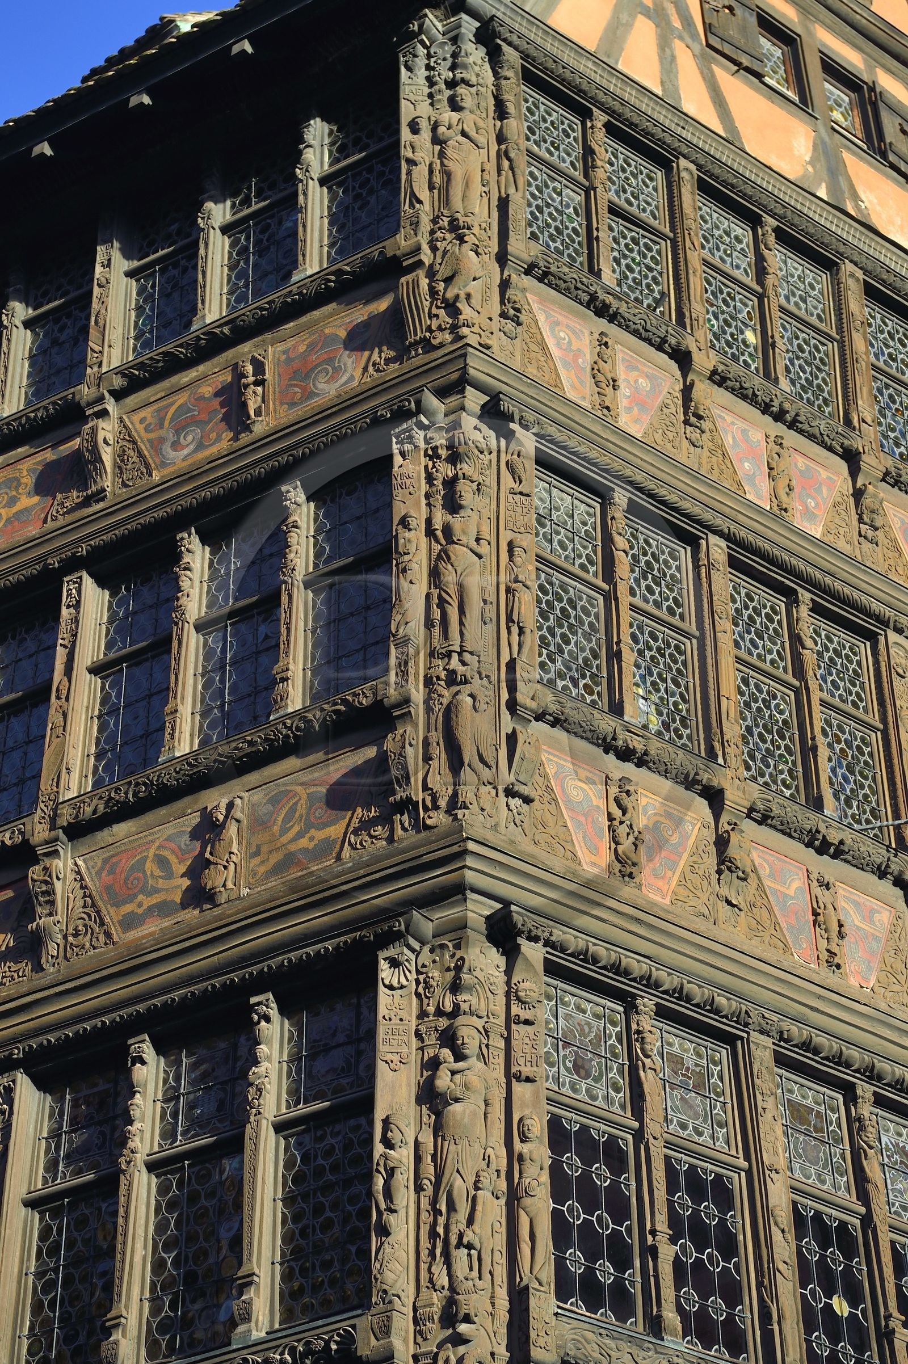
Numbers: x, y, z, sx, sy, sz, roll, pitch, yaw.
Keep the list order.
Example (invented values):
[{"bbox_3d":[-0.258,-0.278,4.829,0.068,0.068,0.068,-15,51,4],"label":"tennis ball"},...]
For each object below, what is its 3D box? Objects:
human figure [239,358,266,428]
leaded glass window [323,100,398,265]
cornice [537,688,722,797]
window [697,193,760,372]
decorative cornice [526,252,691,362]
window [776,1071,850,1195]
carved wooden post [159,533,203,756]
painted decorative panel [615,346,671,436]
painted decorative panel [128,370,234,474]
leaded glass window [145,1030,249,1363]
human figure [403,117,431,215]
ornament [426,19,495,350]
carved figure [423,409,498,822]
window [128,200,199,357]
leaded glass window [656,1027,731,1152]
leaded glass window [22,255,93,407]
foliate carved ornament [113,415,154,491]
[{"bbox_3d":[-1.055,-1.559,14.342,0.144,0.525,0.110,-21,-41,26],"label":"human figure"},{"bbox_3d":[-0.498,-2.837,15.008,0.589,1.218,0.080,-21,-41,26],"label":"leaded glass window"},{"bbox_3d":[0.897,0.330,13.342,1.277,0.176,0.175,25,-44,-30],"label":"cornice"},{"bbox_3d":[1.628,-2.391,15.852,0.500,1.260,0.080,25,-44,-30],"label":"window"},{"bbox_3d":[0.880,-2.088,15.224,1.170,0.180,0.160,25,-43,-31],"label":"decorative cornice"},{"bbox_3d":[1.739,2.224,13.081,0.560,0.560,0.080,25,-43,-31],"label":"window"},{"bbox_3d":[-1.369,-0.176,13.529,0.130,1.430,0.140,-21,-41,25],"label":"carved wooden post"},{"bbox_3d":[1.039,-1.532,14.526,0.445,0.589,0.050,25,-43,-31],"label":"painted decorative panel"},{"bbox_3d":[-1.595,-1.458,15.226,0.815,0.622,0.040,-21,-41,25],"label":"painted decorative panel"},{"bbox_3d":[-1.166,2.355,12.275,0.550,1.600,0.080,-21,-41,26],"label":"leaded glass window"},{"bbox_3d":[-0.179,-2.819,14.524,0.183,0.731,0.100,-21,-41,26],"label":"human figure"},{"bbox_3d":[0.044,-2.823,15.036,0.381,2.678,0.240,1,-37,-3],"label":"ornament"},{"bbox_3d":[0.028,-0.293,12.540,0.420,2.380,0.220,1,-36,-3],"label":"carved figure"},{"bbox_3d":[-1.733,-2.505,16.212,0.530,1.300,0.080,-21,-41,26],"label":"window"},{"bbox_3d":[1.076,1.854,12.123,0.490,0.550,0.080,25,-44,-30],"label":"leaded glass window"},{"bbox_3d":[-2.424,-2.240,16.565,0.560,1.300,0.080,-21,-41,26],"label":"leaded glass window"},{"bbox_3d":[-1.853,-1.373,15.330,0.359,0.613,0.070,-21,-41,25],"label":"foliate carved ornament"}]

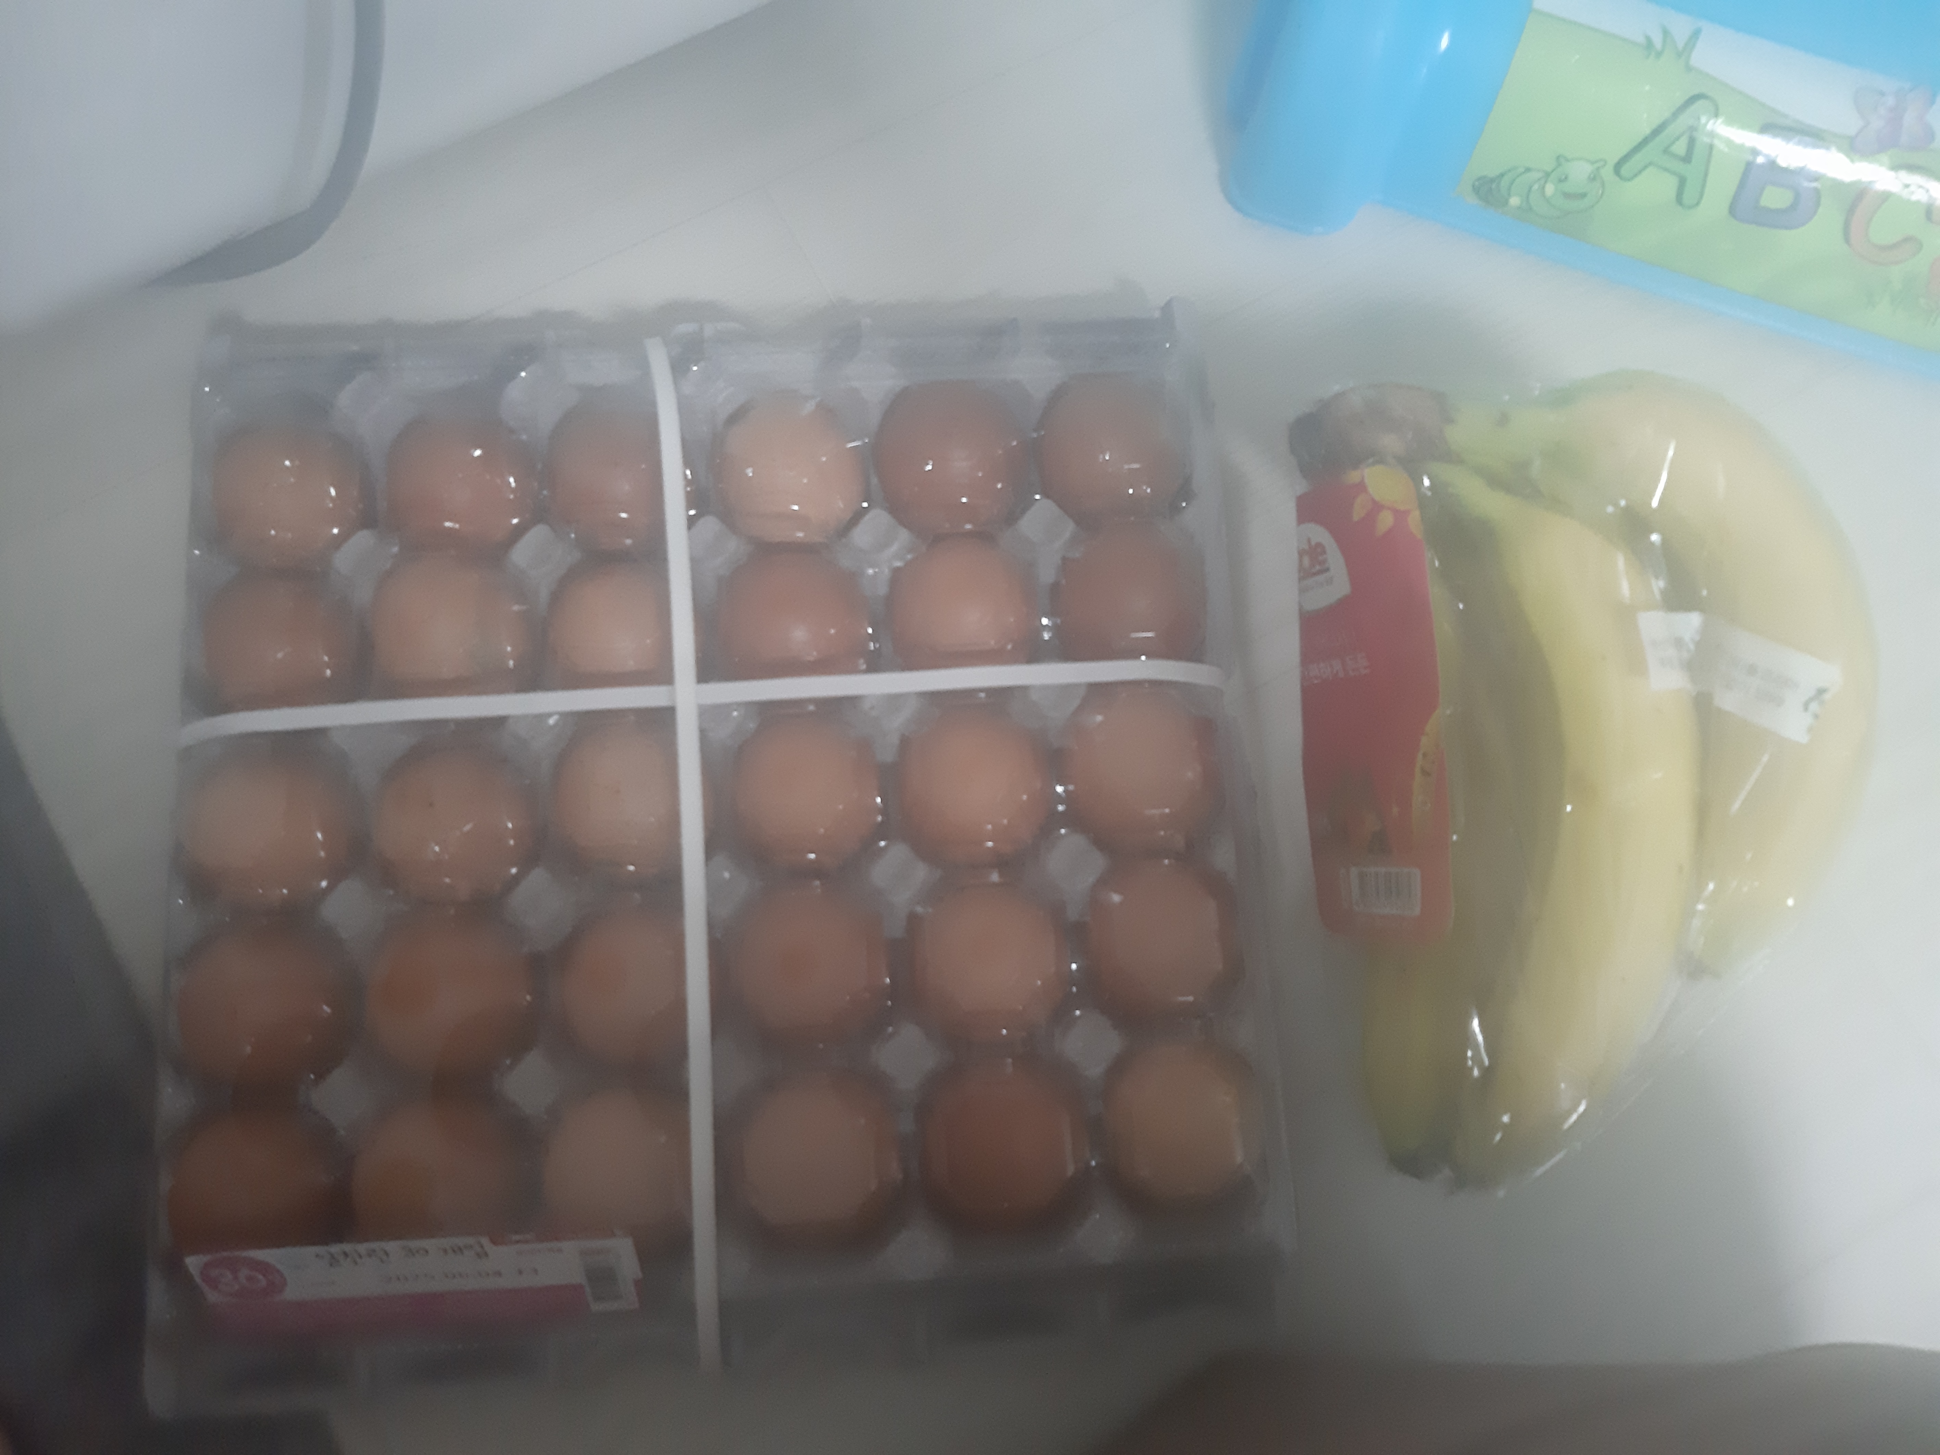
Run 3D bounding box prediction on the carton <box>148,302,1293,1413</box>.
[{"bbox_3d":[-0.070,0.019,0.417,0.298,0.068,0.288,-4,76,-2],"label":"carton"}]

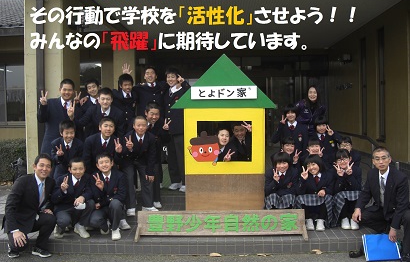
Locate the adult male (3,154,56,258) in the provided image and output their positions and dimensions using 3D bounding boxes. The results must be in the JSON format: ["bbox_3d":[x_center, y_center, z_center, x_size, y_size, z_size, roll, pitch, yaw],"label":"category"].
[{"bbox_3d":[-1.679,0.724,4.220,0.520,0.980,0.640,-1,2,-31],"label":"adult male"}]

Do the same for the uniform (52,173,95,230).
[{"bbox_3d":[-1.496,0.796,4.950,0.480,0.630,0.540,-2,4,-9],"label":"uniform"}]

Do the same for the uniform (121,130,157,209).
[{"bbox_3d":[-0.816,0.491,5.380,0.460,1.050,0.420,-1,2,-9],"label":"uniform"}]

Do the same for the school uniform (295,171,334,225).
[{"bbox_3d":[1.241,0.767,4.970,0.460,0.622,0.500,0,5,5],"label":"school uniform"}]

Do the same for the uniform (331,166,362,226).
[{"bbox_3d":[1.604,0.731,4.970,0.370,0.660,0.480,-1,4,7],"label":"uniform"}]

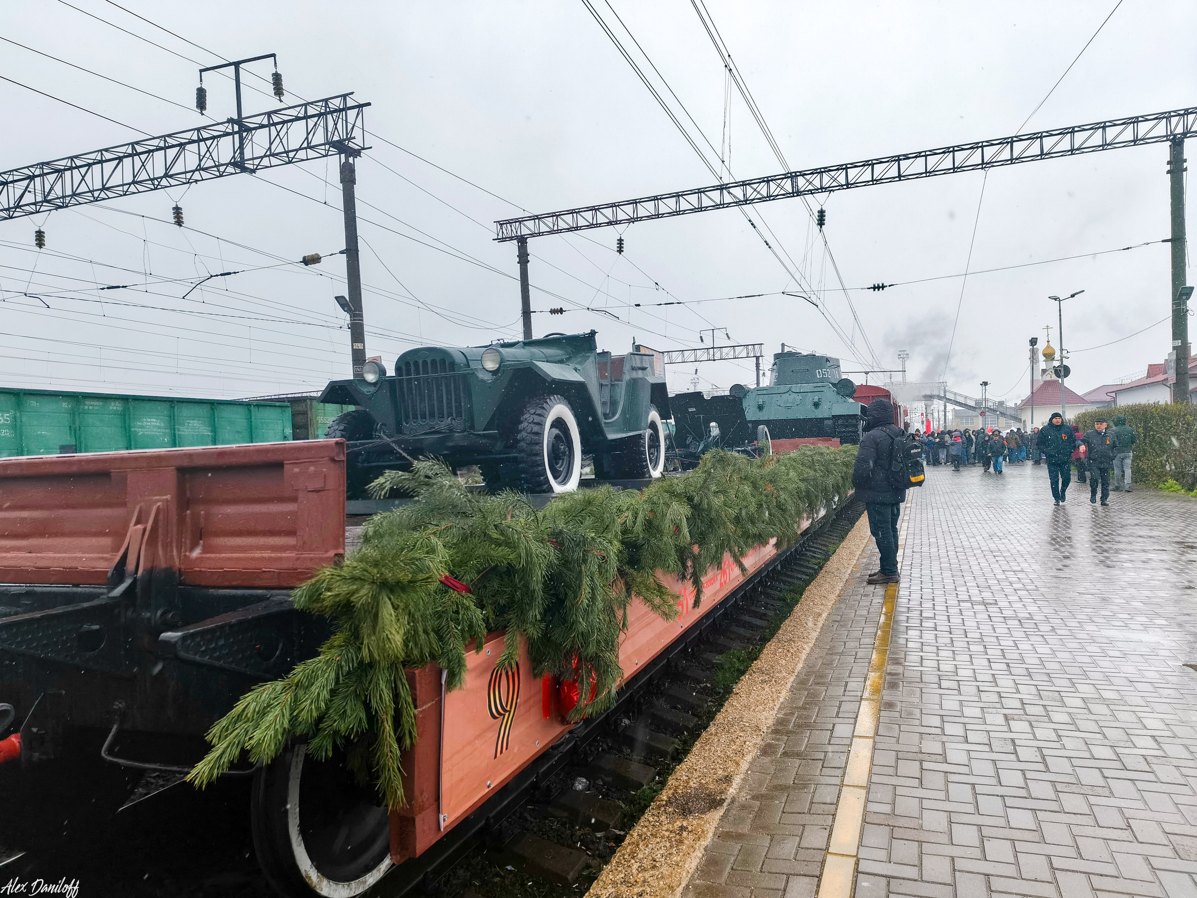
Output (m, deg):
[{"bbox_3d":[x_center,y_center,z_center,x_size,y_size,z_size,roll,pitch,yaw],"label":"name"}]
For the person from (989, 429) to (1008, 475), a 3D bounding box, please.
[{"bbox_3d":[14.412,0.130,28.819,0.580,1.516,0.420,-3,0,25],"label":"person"}]

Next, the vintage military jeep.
[{"bbox_3d":[-0.658,-0.319,6.897,1.780,1.330,3.350,-2,0,22],"label":"vintage military jeep"}]

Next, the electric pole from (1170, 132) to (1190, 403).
[{"bbox_3d":[16.734,-4.103,22.900,0.420,9.731,0.420,-3,0,22],"label":"electric pole"}]

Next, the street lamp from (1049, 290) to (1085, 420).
[{"bbox_3d":[20.813,-3.109,34.997,0.900,7.500,1.900,-2,0,-23],"label":"street lamp"}]

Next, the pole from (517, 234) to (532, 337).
[{"bbox_3d":[-2.619,-2.951,30.100,0.420,10.157,0.420,-3,0,22],"label":"pole"}]

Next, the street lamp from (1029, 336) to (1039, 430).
[{"bbox_3d":[22.936,-2.685,41.997,0.400,6.500,0.350,-2,0,22],"label":"street lamp"}]

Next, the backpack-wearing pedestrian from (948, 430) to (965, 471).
[{"bbox_3d":[14.429,0.094,32.000,0.580,1.660,0.480,-2,0,22],"label":"backpack-wearing pedestrian"}]

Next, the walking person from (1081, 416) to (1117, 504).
[{"bbox_3d":[9.683,0.244,15.350,0.620,1.700,0.450,-2,0,22],"label":"walking person"}]

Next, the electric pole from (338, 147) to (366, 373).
[{"bbox_3d":[-6.358,-2.830,21.000,0.420,10.199,0.420,-3,0,22],"label":"electric pole"}]

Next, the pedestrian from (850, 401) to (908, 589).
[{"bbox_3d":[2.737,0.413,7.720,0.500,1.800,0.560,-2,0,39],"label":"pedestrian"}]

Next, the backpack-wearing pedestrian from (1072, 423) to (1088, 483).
[{"bbox_3d":[13.380,0.128,22.188,0.460,1.588,0.520,-3,0,19],"label":"backpack-wearing pedestrian"}]

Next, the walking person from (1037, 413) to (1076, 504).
[{"bbox_3d":[8.955,0.194,15.594,0.640,1.803,0.450,-3,0,26],"label":"walking person"}]

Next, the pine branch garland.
[{"bbox_3d":[1.820,0.452,8.442,0.750,1.000,14.000,-2,0,22],"label":"pine branch garland"}]

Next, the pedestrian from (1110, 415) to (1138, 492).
[{"bbox_3d":[12.029,0.084,18.323,0.580,1.743,0.420,-3,0,36],"label":"pedestrian"}]

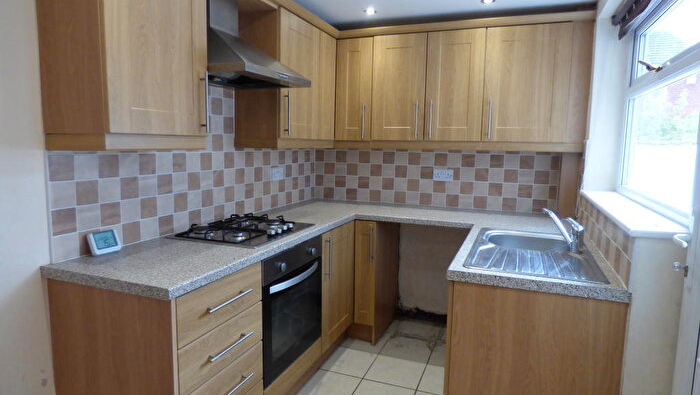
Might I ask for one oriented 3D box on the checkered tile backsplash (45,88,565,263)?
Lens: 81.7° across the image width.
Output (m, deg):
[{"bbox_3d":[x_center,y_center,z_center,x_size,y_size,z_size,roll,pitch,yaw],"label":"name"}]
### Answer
[{"bbox_3d":[0.173,-0.204,2.095,1.890,0.781,2.135,3,7,21],"label":"checkered tile backsplash"}]

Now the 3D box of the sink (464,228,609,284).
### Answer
[{"bbox_3d":[0.808,0.305,1.819,0.490,0.155,0.810,3,7,21],"label":"sink"}]

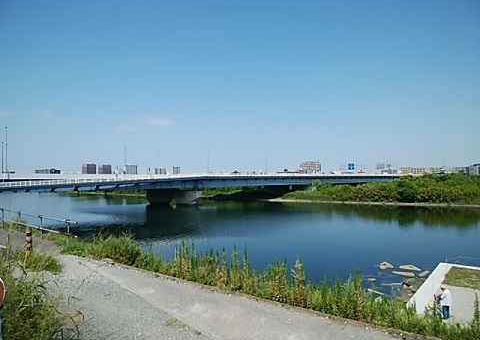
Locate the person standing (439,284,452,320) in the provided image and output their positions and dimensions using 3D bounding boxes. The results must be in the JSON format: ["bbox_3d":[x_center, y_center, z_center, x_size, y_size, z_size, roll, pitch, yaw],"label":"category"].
[{"bbox_3d":[9.723,6.263,14.400,0.550,1.600,0.480,0,-1,27],"label":"person standing"}]

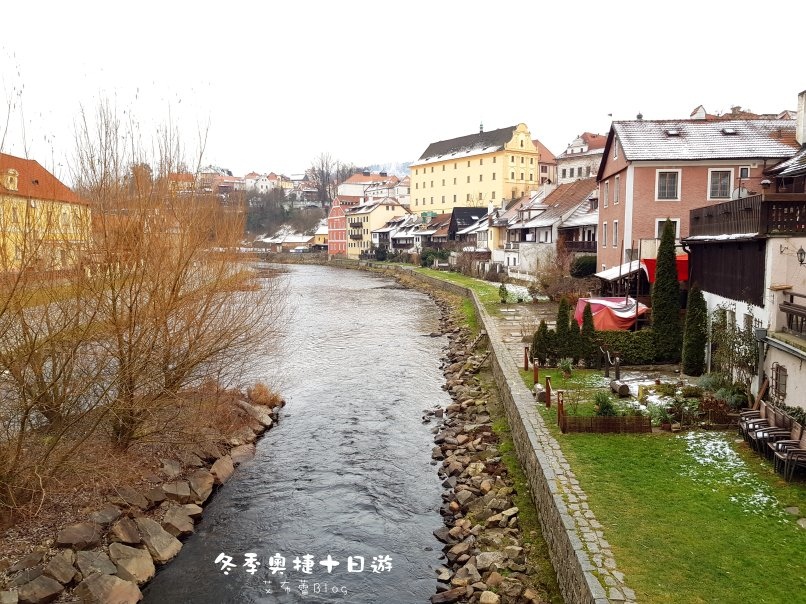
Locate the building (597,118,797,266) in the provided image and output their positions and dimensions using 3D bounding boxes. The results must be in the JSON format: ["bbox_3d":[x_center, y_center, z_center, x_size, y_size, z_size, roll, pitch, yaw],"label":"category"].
[{"bbox_3d":[19.638,-5.536,40.320,11.500,12.996,10.800,1,6,9],"label":"building"}]

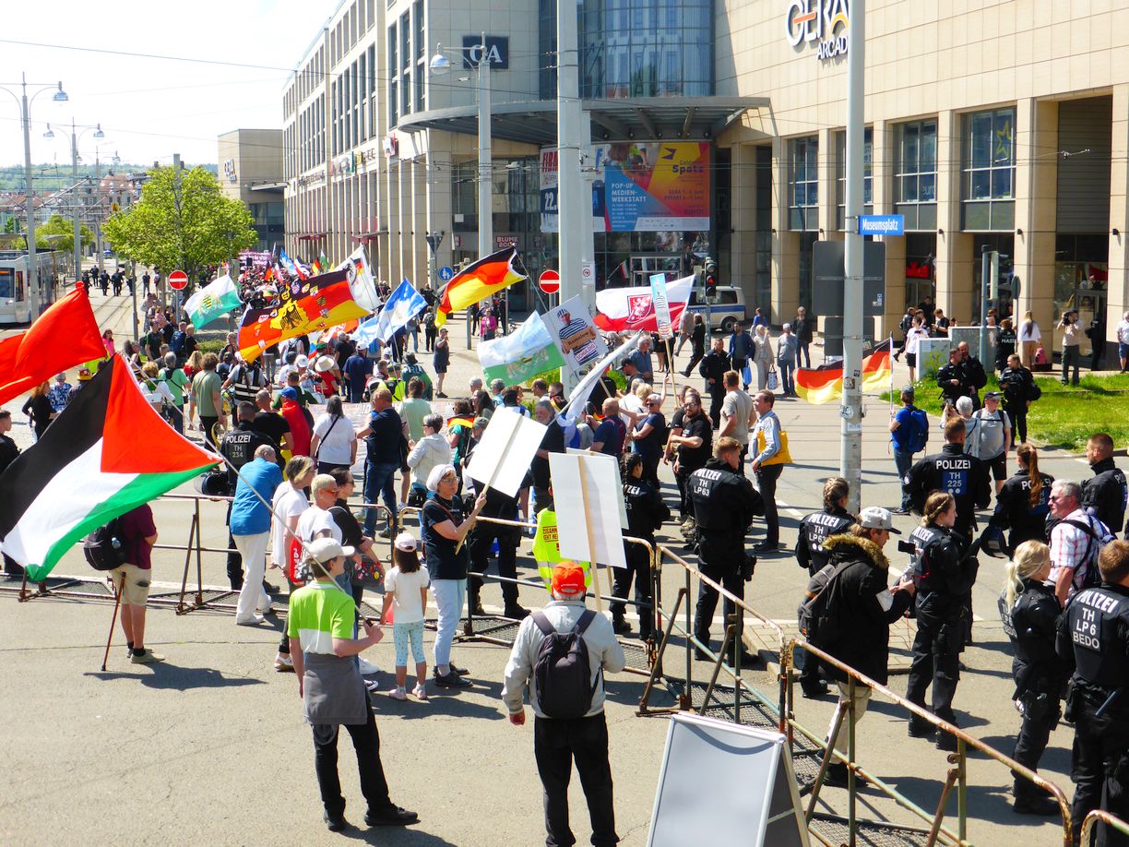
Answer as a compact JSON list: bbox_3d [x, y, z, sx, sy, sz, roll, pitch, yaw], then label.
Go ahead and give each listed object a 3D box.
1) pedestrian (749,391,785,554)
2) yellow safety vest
[{"bbox_3d":[2.317,0.548,17.394,0.400,1.770,0.480,-2,7,-18],"label":"pedestrian"},{"bbox_3d":[-0.013,1.021,12.393,0.500,0.700,0.300,0,6,0],"label":"yellow safety vest"}]

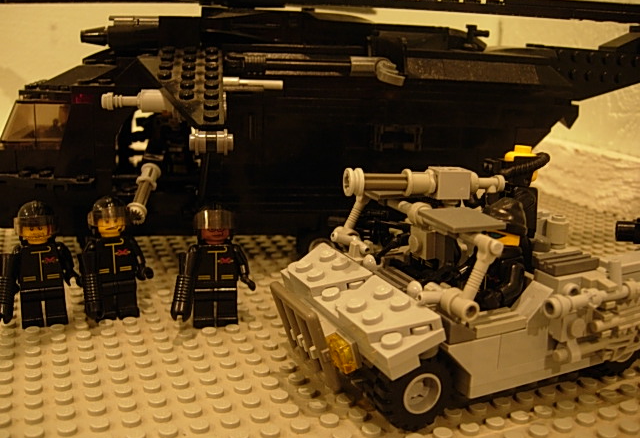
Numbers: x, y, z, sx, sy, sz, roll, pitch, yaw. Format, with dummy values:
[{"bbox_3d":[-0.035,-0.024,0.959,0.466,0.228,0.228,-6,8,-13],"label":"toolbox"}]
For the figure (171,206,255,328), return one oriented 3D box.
[{"bbox_3d":[-0.038,0.017,0.233,0.028,0.042,0.015,0,15,-11],"label":"figure"}]

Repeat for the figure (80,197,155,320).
[{"bbox_3d":[-0.071,0.014,0.232,0.025,0.042,0.015,-5,15,-22],"label":"figure"}]

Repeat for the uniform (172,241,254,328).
[{"bbox_3d":[-0.037,0.023,0.232,0.028,0.029,0.013,0,15,-11],"label":"uniform"}]

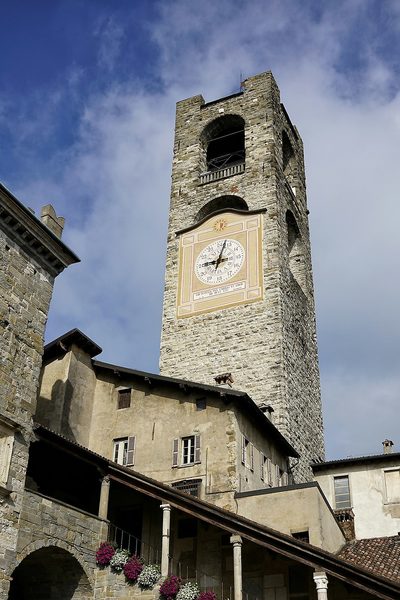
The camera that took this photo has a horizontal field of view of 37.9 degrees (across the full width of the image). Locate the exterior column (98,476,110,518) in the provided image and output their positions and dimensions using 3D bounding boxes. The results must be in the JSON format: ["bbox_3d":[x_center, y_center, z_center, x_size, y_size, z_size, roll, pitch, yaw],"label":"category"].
[{"bbox_3d":[-3.719,7.642,22.585,0.330,1.614,0.330,1,-26,1],"label":"exterior column"}]

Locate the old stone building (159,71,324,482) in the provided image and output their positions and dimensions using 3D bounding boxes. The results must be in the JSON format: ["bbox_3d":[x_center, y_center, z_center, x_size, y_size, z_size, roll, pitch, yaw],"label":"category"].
[{"bbox_3d":[4.624,-0.112,61.045,11.925,48.120,12.285,-11,-29,23],"label":"old stone building"}]

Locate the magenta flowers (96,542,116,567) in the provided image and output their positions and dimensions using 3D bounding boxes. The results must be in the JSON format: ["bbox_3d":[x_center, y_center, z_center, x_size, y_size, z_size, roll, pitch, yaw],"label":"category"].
[{"bbox_3d":[-3.679,10.015,22.953,0.650,0.760,0.550,-15,-33,25],"label":"magenta flowers"}]

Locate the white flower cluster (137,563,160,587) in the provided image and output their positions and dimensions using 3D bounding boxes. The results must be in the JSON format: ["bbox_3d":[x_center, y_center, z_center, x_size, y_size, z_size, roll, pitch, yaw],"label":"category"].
[{"bbox_3d":[-1.916,10.248,21.697,0.740,0.820,0.600,-15,-33,25],"label":"white flower cluster"}]

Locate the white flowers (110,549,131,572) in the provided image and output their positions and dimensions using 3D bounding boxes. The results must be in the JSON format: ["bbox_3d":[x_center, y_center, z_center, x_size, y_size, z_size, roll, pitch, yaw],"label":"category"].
[{"bbox_3d":[-3.072,10.065,22.538,0.650,0.760,0.550,-15,-33,25],"label":"white flowers"}]

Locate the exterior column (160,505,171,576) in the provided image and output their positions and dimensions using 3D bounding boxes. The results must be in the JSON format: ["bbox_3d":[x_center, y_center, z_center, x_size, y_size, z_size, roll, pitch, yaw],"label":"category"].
[{"bbox_3d":[-1.249,8.561,20.802,0.310,2.411,0.310,1,-26,1],"label":"exterior column"}]

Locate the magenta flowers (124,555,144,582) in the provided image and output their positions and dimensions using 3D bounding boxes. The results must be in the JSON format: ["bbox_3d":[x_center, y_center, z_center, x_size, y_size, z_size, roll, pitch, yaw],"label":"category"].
[{"bbox_3d":[-2.482,10.173,22.100,0.660,0.880,0.560,-15,-33,25],"label":"magenta flowers"}]

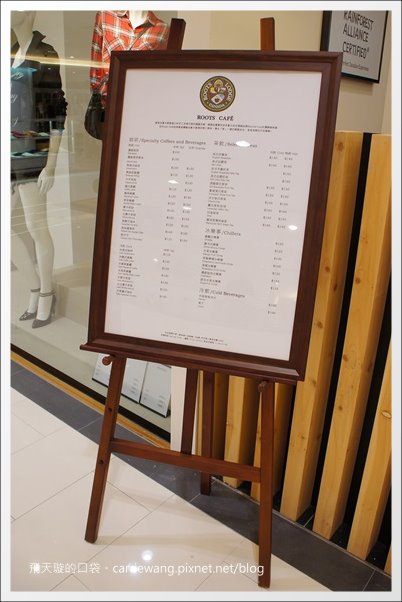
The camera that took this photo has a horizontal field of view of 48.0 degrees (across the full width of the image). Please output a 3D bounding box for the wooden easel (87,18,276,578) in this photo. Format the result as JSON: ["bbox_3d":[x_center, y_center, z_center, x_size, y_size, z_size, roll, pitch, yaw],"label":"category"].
[{"bbox_3d":[-0.008,0.020,1.217,0.572,1.426,0.344,7,19,13],"label":"wooden easel"}]

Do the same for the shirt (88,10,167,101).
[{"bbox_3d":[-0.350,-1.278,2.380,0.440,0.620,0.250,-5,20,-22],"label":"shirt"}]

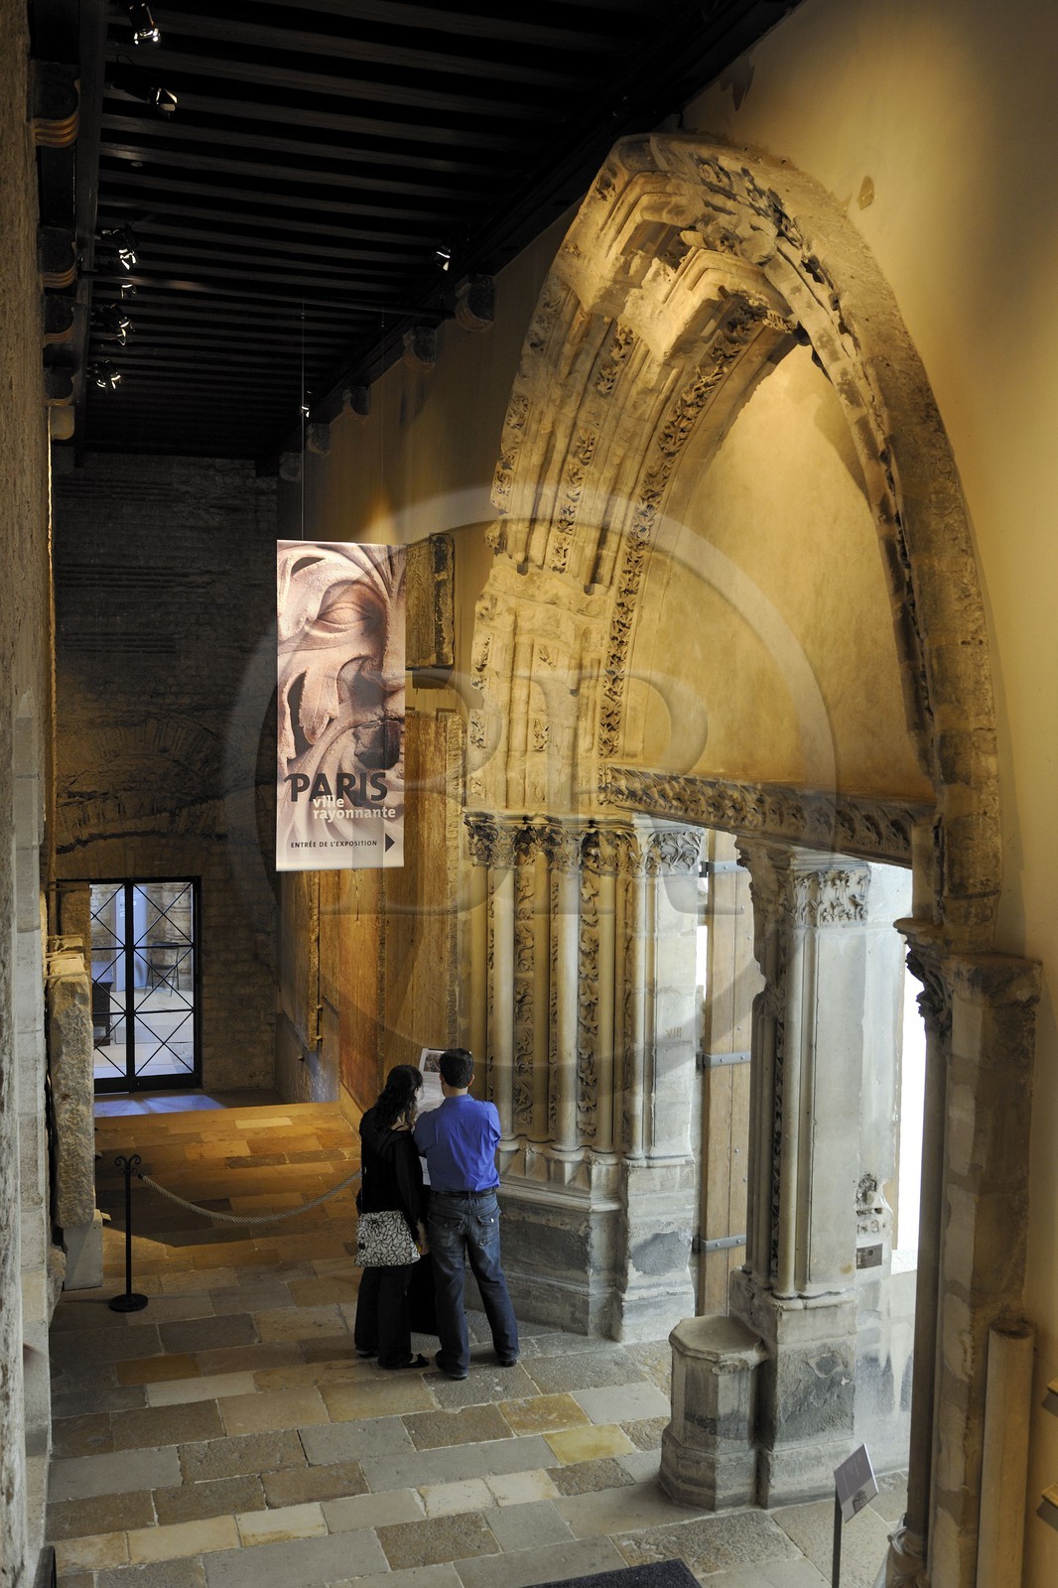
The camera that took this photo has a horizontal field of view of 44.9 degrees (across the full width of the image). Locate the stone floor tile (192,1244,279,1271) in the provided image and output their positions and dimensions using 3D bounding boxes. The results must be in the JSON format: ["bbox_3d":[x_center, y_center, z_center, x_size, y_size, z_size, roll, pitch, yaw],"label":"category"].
[{"bbox_3d":[-1.858,2.990,8.161,0.542,0.030,0.206,1,5,-17],"label":"stone floor tile"}]

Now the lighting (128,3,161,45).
[{"bbox_3d":[-1.478,-2.966,4.926,0.100,0.110,0.150,2,-36,23],"label":"lighting"}]

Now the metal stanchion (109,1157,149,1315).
[{"bbox_3d":[-2.393,2.603,7.654,0.230,0.906,0.230,-1,5,-20],"label":"metal stanchion"}]

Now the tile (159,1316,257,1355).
[{"bbox_3d":[-1.866,3.164,7.457,0.547,0.035,0.385,-1,4,-15],"label":"tile"}]

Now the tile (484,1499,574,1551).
[{"bbox_3d":[-0.003,3.276,5.699,0.328,0.030,0.287,0,5,-18],"label":"tile"}]

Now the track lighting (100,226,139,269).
[{"bbox_3d":[-2.160,-2.881,6.741,0.190,0.220,0.170,2,5,6],"label":"track lighting"}]

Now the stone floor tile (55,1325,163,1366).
[{"bbox_3d":[-2.346,3.062,7.091,0.598,0.030,0.347,1,5,-14],"label":"stone floor tile"}]

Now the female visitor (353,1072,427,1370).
[{"bbox_3d":[-0.733,2.262,6.945,0.430,1.665,0.400,3,7,20],"label":"female visitor"}]

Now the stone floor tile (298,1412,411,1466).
[{"bbox_3d":[-0.851,3.211,6.322,0.510,0.030,0.325,0,5,-17],"label":"stone floor tile"}]

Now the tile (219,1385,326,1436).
[{"bbox_3d":[-1.310,3.183,6.567,0.513,0.030,0.359,0,5,-18],"label":"tile"}]

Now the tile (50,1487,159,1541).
[{"bbox_3d":[-1.893,3.205,5.655,0.468,0.030,0.276,1,5,-16],"label":"tile"}]

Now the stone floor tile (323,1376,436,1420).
[{"bbox_3d":[-0.801,3.219,6.778,0.565,0.035,0.358,-1,4,-15],"label":"stone floor tile"}]

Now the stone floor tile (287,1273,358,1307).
[{"bbox_3d":[-1.199,3.047,7.818,0.502,0.030,0.322,1,5,-18],"label":"stone floor tile"}]

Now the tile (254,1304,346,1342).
[{"bbox_3d":[-1.333,3.111,7.476,0.502,0.030,0.380,0,5,-16],"label":"tile"}]

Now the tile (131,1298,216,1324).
[{"bbox_3d":[-2.111,3.035,7.525,0.496,0.030,0.342,1,5,-17],"label":"tile"}]

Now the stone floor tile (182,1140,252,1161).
[{"bbox_3d":[-2.441,2.805,10.022,0.502,0.030,0.341,1,5,-18],"label":"stone floor tile"}]

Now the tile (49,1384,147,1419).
[{"bbox_3d":[-2.277,3.210,6.722,0.525,0.035,0.258,-1,4,-15],"label":"tile"}]

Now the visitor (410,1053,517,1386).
[{"bbox_3d":[-0.349,2.217,6.914,0.540,1.768,0.500,-1,7,-16],"label":"visitor"}]

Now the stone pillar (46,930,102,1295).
[{"bbox_3d":[-2.815,1.944,7.913,0.339,2.173,0.360,-1,5,-20],"label":"stone pillar"}]

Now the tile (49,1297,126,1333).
[{"bbox_3d":[-2.649,3.144,7.668,0.479,0.035,0.361,-1,4,-15],"label":"tile"}]

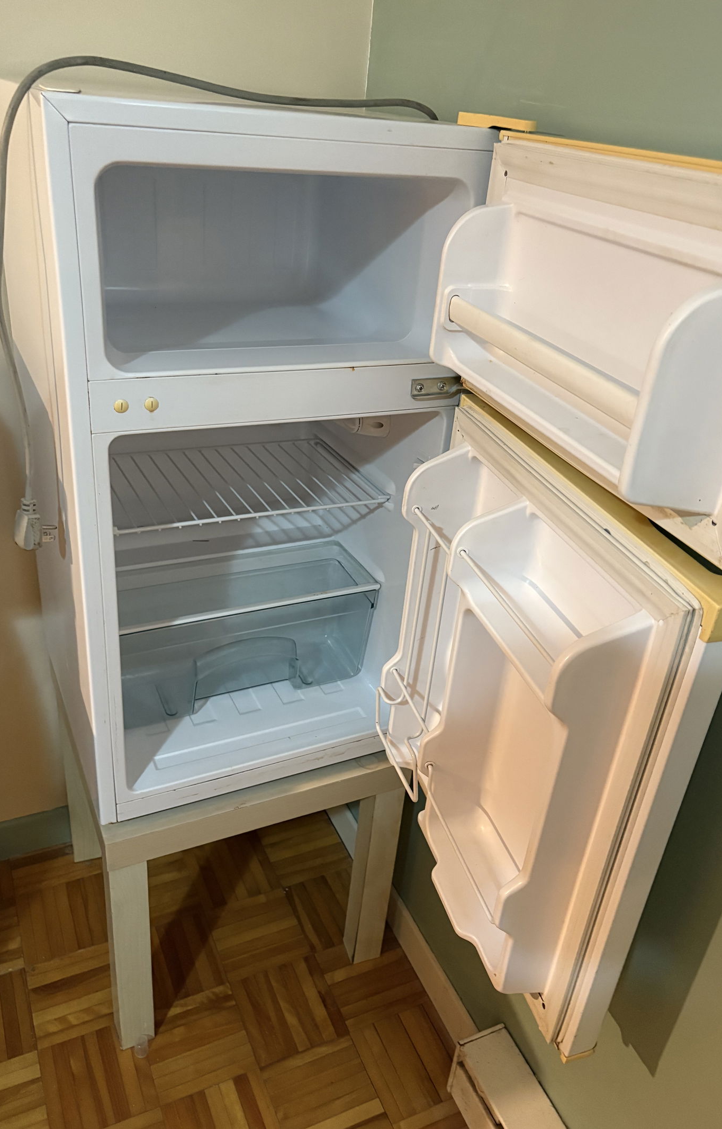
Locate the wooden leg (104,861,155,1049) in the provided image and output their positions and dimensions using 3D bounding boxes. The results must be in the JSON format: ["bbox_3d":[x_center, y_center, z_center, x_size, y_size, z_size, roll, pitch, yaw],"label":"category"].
[{"bbox_3d":[-0.337,0.560,1.238,0.051,0.390,0.051,-9,32,-25],"label":"wooden leg"}]

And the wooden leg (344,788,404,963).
[{"bbox_3d":[0.018,0.505,1.405,0.051,0.390,0.051,-9,32,-25],"label":"wooden leg"}]

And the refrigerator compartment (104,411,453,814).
[{"bbox_3d":[-0.180,-0.019,1.222,0.430,0.520,0.350,-9,32,-26],"label":"refrigerator compartment"}]

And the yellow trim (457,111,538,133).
[{"bbox_3d":[0.141,-0.464,0.888,0.038,0.015,0.092,-9,32,-26],"label":"yellow trim"}]

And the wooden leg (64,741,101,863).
[{"bbox_3d":[-0.509,0.378,1.542,0.051,0.390,0.051,-9,32,-25],"label":"wooden leg"}]

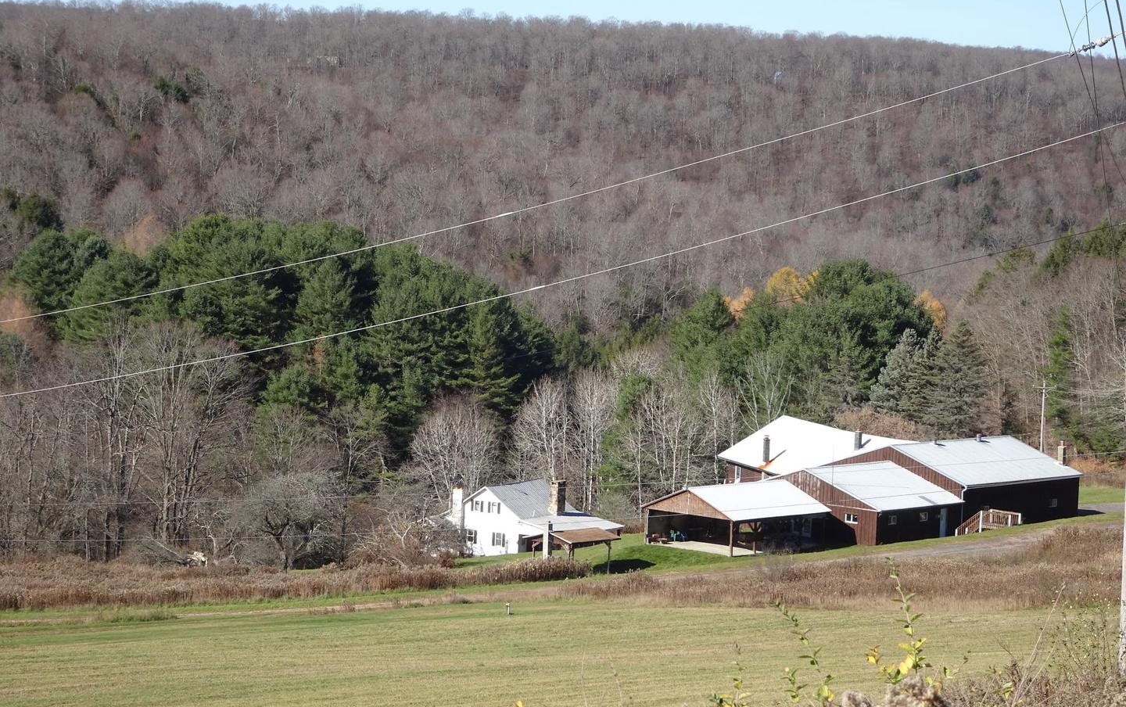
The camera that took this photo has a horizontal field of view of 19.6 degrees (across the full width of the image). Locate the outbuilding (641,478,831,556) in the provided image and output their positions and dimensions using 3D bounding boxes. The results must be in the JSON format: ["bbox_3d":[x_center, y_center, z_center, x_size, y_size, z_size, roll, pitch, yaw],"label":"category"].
[{"bbox_3d":[12.355,11.437,231.021,9.630,4.350,9.420,-3,5,-41],"label":"outbuilding"}]

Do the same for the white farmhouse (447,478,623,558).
[{"bbox_3d":[-1.916,13.373,260.235,11.000,6.300,7.460,3,5,37],"label":"white farmhouse"}]

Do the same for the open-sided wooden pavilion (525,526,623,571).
[{"bbox_3d":[0.596,13.277,218.638,4.410,2.850,4.950,-3,5,-41],"label":"open-sided wooden pavilion"}]

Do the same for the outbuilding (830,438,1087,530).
[{"bbox_3d":[28.955,9.429,242.386,12.590,5.890,14.530,-3,5,-41],"label":"outbuilding"}]

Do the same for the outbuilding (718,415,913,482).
[{"bbox_3d":[23.220,9.583,265.286,12.130,7.390,23.890,-1,4,-22],"label":"outbuilding"}]

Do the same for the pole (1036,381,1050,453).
[{"bbox_3d":[41.313,6.292,280.265,1.800,7.830,0.300,0,4,0],"label":"pole"}]

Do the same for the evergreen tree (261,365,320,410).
[{"bbox_3d":[-26.998,6.790,322.386,6.000,11.430,6.000,0,4,0],"label":"evergreen tree"}]

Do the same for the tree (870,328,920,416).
[{"bbox_3d":[29.534,4.005,286.418,6.000,12.370,6.000,0,4,0],"label":"tree"}]

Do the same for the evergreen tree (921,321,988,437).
[{"bbox_3d":[34.958,3.450,288.429,5.800,12.690,5.800,0,4,0],"label":"evergreen tree"}]

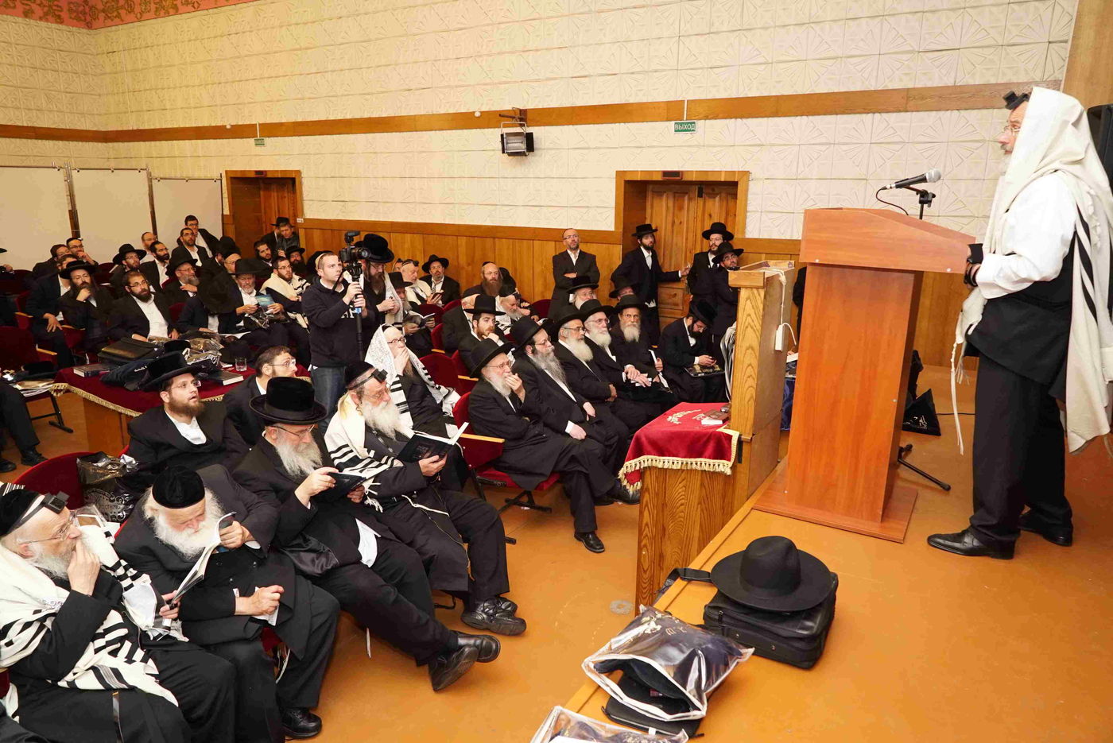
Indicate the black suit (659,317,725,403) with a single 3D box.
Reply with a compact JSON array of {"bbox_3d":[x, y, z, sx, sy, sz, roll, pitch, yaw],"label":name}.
[{"bbox_3d":[1.215,-0.011,6.694,0.720,0.960,0.560,11,17,36],"label":"black suit"}]

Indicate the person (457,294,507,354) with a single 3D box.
[{"bbox_3d":[-0.442,0.043,6.178,0.780,1.320,0.570,13,18,41],"label":"person"}]

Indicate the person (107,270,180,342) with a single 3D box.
[{"bbox_3d":[-3.745,-0.269,7.018,0.800,1.310,0.600,11,17,35],"label":"person"}]

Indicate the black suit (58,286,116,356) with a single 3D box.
[{"bbox_3d":[-5.069,-0.492,8.119,0.620,0.840,0.580,13,18,41],"label":"black suit"}]

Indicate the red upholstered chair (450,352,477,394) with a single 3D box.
[{"bbox_3d":[-0.497,0.209,6.244,0.600,0.900,0.550,9,16,31],"label":"red upholstered chair"}]

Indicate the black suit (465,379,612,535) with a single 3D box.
[{"bbox_3d":[-0.118,0.488,4.651,0.930,0.920,0.550,9,16,30],"label":"black suit"}]

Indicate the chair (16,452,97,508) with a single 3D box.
[{"bbox_3d":[-2.158,0.863,3.631,0.600,0.900,0.550,9,16,30],"label":"chair"}]

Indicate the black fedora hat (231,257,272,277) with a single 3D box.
[{"bbox_3d":[-3.047,-1.031,7.400,0.330,0.140,0.360,-7,16,-27],"label":"black fedora hat"}]

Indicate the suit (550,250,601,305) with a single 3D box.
[{"bbox_3d":[0.173,-0.870,7.621,0.540,0.780,0.330,0,14,-4],"label":"suit"}]

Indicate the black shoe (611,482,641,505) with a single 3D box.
[{"bbox_3d":[0.572,0.877,5.293,0.300,0.110,0.110,5,15,17],"label":"black shoe"}]

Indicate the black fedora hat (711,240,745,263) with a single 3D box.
[{"bbox_3d":[1.485,-1.045,6.420,0.300,0.140,0.350,-20,8,-29],"label":"black fedora hat"}]

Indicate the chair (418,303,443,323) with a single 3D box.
[{"bbox_3d":[-1.213,-0.321,8.181,0.600,0.900,0.550,9,16,30],"label":"chair"}]

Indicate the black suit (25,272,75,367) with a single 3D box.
[{"bbox_3d":[-4.721,-0.367,7.086,0.620,0.880,0.560,9,16,31],"label":"black suit"}]

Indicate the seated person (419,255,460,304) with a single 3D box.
[{"bbox_3d":[-1.446,-0.660,8.825,0.560,1.400,0.750,-7,16,-28],"label":"seated person"}]

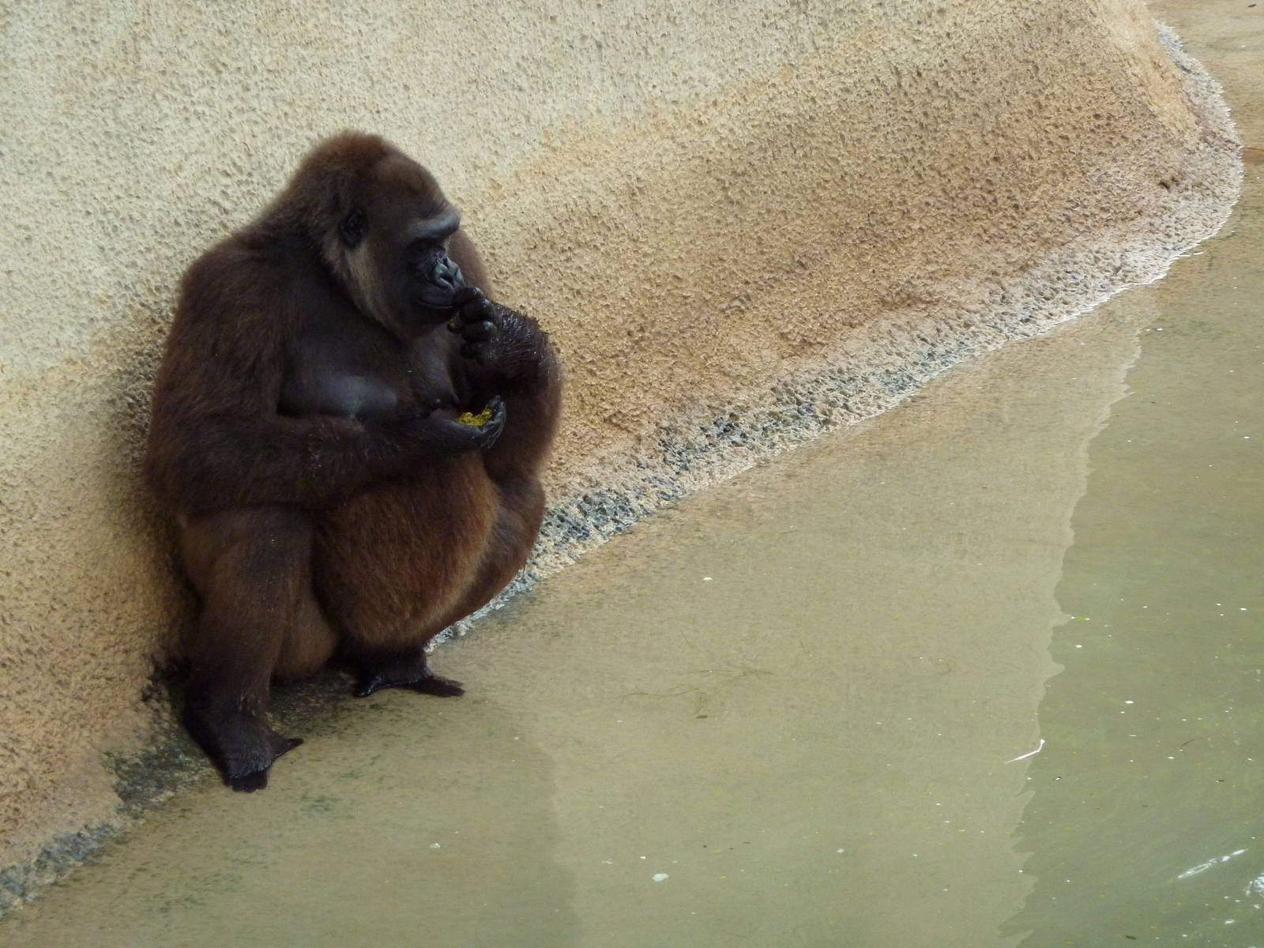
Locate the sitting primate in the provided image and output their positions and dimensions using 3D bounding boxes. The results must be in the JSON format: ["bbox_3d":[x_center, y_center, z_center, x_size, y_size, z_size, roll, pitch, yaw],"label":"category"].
[{"bbox_3d":[-0.428,-0.081,14.300,0.670,0.950,0.570,-18,30,-35],"label":"sitting primate"}]

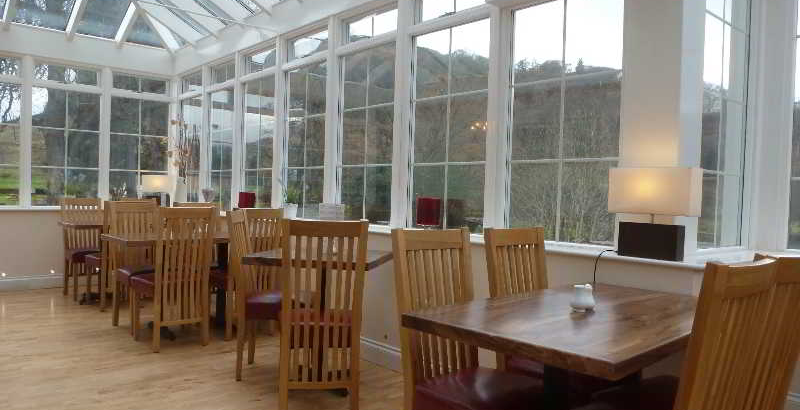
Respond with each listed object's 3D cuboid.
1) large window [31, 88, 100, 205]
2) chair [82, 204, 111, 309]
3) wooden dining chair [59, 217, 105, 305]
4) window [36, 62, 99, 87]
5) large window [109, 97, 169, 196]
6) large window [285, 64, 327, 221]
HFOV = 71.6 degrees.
[{"bbox_3d":[-3.866,-0.658,6.441,0.699,1.340,0.070,1,1,-43],"label":"large window"},{"bbox_3d":[-2.731,0.473,5.374,0.440,1.020,0.560,0,2,-42],"label":"chair"},{"bbox_3d":[-3.247,0.488,5.813,0.430,0.940,0.530,0,2,-42],"label":"wooden dining chair"},{"bbox_3d":[-3.841,-1.506,6.428,0.659,0.236,0.070,1,1,-43],"label":"window"},{"bbox_3d":[-3.275,-0.652,6.984,0.697,1.340,0.070,1,1,-43],"label":"large window"},{"bbox_3d":[-0.850,-0.552,4.983,0.070,1.340,0.653,1,1,-43],"label":"large window"}]

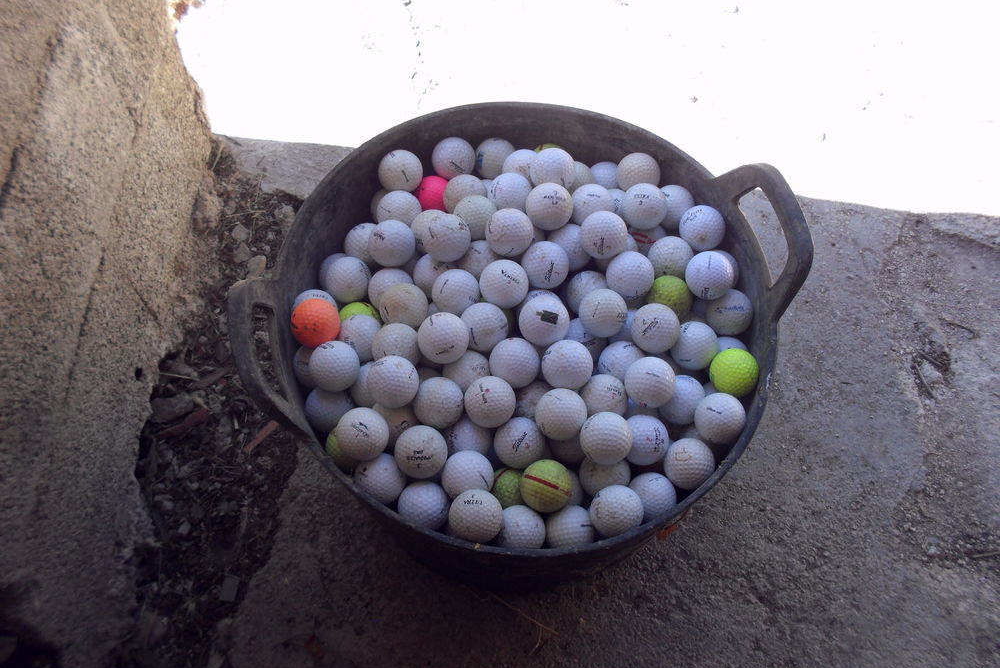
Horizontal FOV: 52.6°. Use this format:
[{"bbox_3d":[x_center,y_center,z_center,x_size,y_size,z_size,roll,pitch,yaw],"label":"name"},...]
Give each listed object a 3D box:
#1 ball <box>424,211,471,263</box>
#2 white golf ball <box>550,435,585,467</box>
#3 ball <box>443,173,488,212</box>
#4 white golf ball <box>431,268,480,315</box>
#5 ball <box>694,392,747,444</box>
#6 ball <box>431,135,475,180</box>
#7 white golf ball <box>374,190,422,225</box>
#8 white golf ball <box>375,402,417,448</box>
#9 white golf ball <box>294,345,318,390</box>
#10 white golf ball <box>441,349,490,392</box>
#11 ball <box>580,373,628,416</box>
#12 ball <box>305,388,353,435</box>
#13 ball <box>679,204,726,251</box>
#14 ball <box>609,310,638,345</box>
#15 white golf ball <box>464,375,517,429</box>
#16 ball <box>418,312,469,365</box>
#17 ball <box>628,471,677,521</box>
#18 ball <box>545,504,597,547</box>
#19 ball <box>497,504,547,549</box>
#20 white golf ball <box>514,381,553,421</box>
[{"bbox_3d":[-0.047,-0.085,0.895,0.043,0.043,0.043,1,65,-3],"label":"ball"},{"bbox_3d":[0.062,0.091,0.872,0.043,0.043,0.043,2,64,-3],"label":"white golf ball"},{"bbox_3d":[-0.033,-0.130,0.962,0.043,0.043,0.043,0,59,0],"label":"ball"},{"bbox_3d":[-0.041,-0.038,0.928,0.043,0.043,0.043,2,64,-3],"label":"white golf ball"},{"bbox_3d":[0.187,0.072,0.860,0.043,0.043,0.043,2,64,-4],"label":"ball"},{"bbox_3d":[-0.045,-0.173,0.999,0.043,0.043,0.043,0,65,-5],"label":"ball"},{"bbox_3d":[-0.095,-0.114,0.953,0.043,0.043,0.043,0,59,0],"label":"white golf ball"},{"bbox_3d":[-0.091,0.076,0.867,0.043,0.043,0.043,0,59,0],"label":"white golf ball"},{"bbox_3d":[-0.168,0.028,0.928,0.043,0.043,0.043,2,64,-3],"label":"white golf ball"},{"bbox_3d":[-0.030,0.035,0.898,0.043,0.043,0.043,1,64,-2],"label":"white golf ball"},{"bbox_3d":[0.089,0.056,0.872,0.043,0.043,0.043,0,62,-1],"label":"ball"},{"bbox_3d":[-0.150,0.065,0.888,0.043,0.043,0.043,1,65,-3],"label":"ball"},{"bbox_3d":[0.190,-0.100,0.951,0.043,0.043,0.043,2,64,-3],"label":"ball"},{"bbox_3d":[0.121,0.000,0.936,0.043,0.043,0.043,2,64,-4],"label":"ball"},{"bbox_3d":[-0.008,0.056,0.841,0.043,0.043,0.043,0,64,-4],"label":"white golf ball"},{"bbox_3d":[-0.047,0.003,0.844,0.043,0.043,0.043,1,62,-1],"label":"ball"},{"bbox_3d":[0.131,0.141,0.872,0.043,0.043,0.043,2,64,-3],"label":"ball"},{"bbox_3d":[0.060,0.167,0.856,0.043,0.043,0.043,1,65,-3],"label":"ball"},{"bbox_3d":[0.017,0.168,0.862,0.043,0.043,0.043,1,62,-1],"label":"ball"},{"bbox_3d":[0.035,0.064,0.919,0.043,0.043,0.043,1,64,-2],"label":"white golf ball"}]

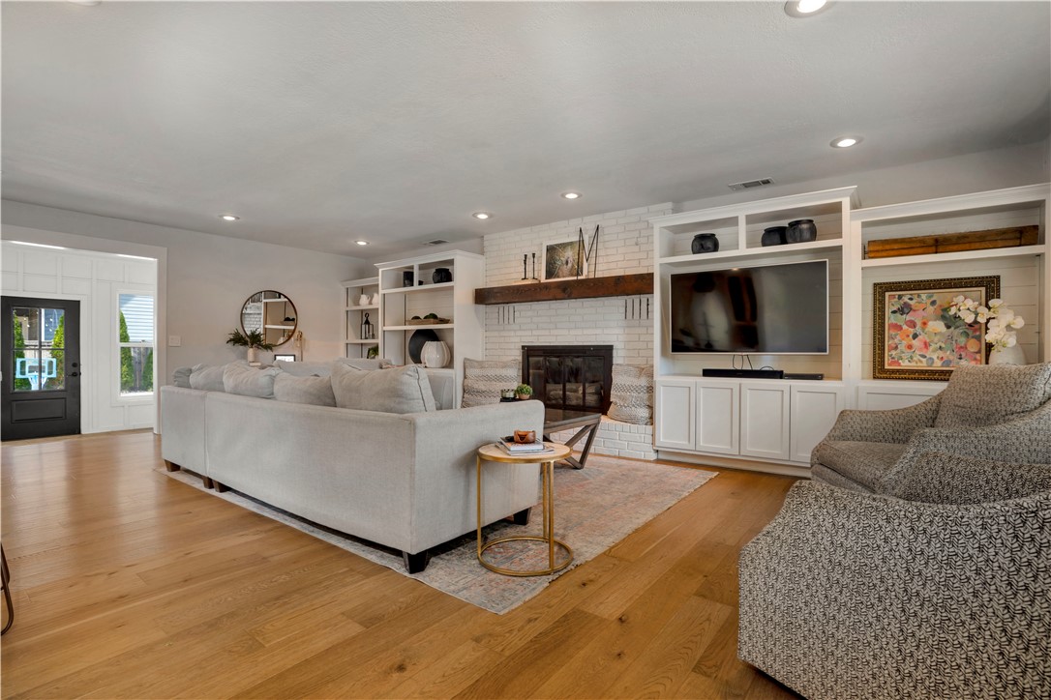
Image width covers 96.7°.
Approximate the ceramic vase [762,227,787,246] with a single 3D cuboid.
[{"bbox_3d":[2.195,-0.980,4.095,0.235,0.190,0.235,0,0,35],"label":"ceramic vase"}]

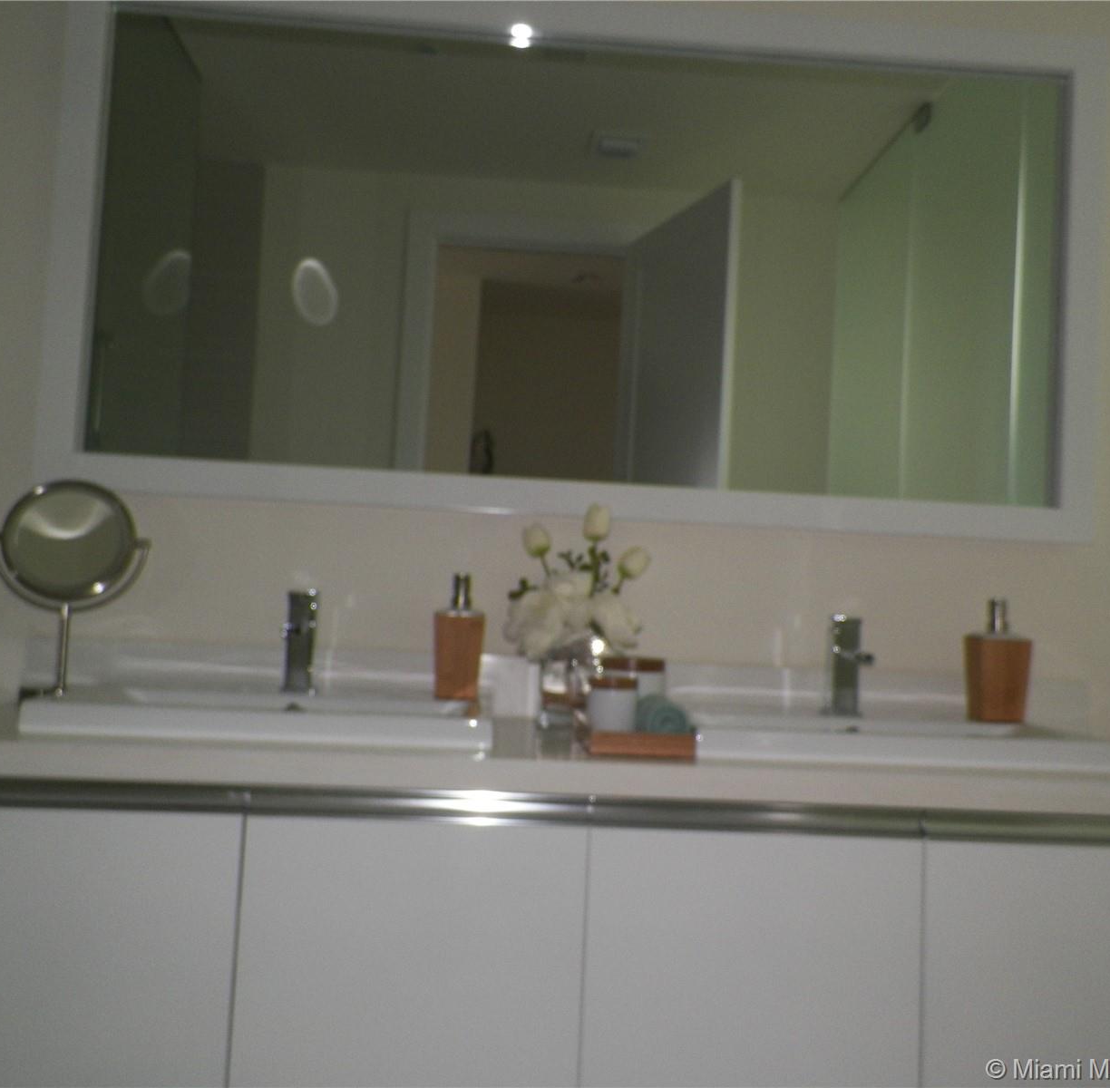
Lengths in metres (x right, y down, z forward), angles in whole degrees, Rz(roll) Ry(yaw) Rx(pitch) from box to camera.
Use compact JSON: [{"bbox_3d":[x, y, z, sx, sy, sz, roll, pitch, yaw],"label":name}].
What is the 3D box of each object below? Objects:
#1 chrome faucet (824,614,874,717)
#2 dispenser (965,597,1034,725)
[{"bbox_3d":[0.457,0.188,1.635,0.060,0.155,0.112,3,-4,-3],"label":"chrome faucet"},{"bbox_3d":[0.701,0.184,1.661,0.074,0.194,0.070,3,-4,-3],"label":"dispenser"}]

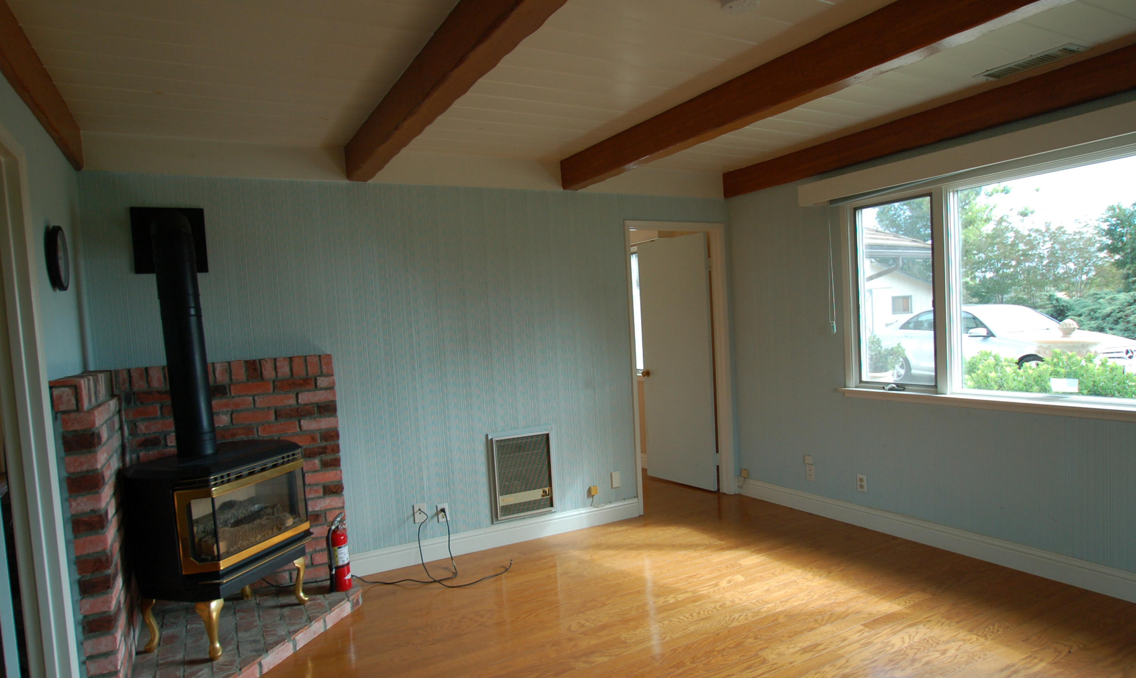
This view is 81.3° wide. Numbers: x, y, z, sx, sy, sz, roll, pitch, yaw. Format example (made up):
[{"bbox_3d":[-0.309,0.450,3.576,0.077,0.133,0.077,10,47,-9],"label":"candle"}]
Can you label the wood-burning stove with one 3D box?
[{"bbox_3d":[-1.730,0.362,3.121,0.640,1.975,0.770,-3,1,18],"label":"wood-burning stove"}]

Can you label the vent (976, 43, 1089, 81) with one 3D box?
[{"bbox_3d":[2.077,-1.242,2.984,0.172,0.015,0.395,-4,1,-27],"label":"vent"}]

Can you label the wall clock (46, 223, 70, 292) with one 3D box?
[{"bbox_3d":[-2.041,-0.324,2.645,0.040,0.255,0.255,-4,1,-27],"label":"wall clock"}]

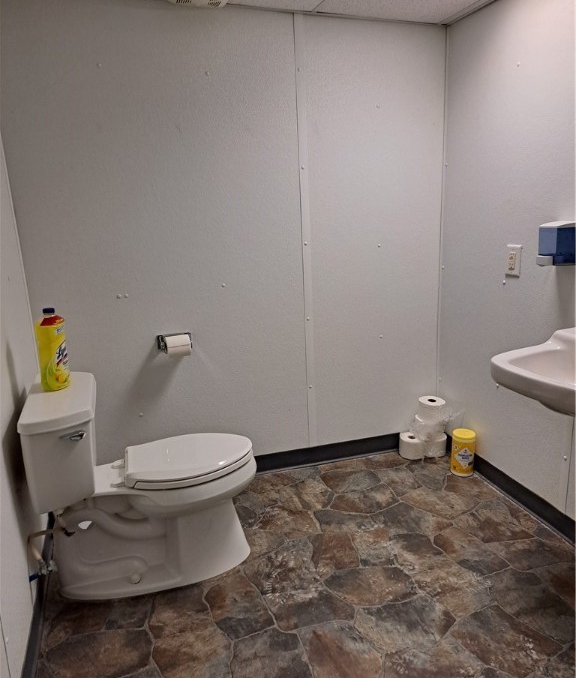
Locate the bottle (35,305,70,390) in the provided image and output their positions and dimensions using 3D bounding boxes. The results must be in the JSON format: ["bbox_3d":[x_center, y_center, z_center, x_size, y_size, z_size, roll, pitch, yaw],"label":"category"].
[{"bbox_3d":[-0.835,0.033,1.875,0.064,0.280,0.102,0,14,12],"label":"bottle"}]

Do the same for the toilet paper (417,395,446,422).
[{"bbox_3d":[0.746,0.368,2.766,0.128,0.102,0.128,-2,14,1],"label":"toilet paper"}]

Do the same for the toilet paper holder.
[{"bbox_3d":[-0.494,0.022,2.346,0.155,0.075,0.070,-7,15,-17],"label":"toilet paper holder"}]

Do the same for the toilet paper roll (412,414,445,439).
[{"bbox_3d":[0.736,0.465,2.796,0.128,0.102,0.128,-2,14,1],"label":"toilet paper roll"}]

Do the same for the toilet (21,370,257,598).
[{"bbox_3d":[-0.492,0.507,1.988,0.768,0.722,0.445,-7,15,-17],"label":"toilet"}]

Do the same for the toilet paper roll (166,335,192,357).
[{"bbox_3d":[-0.478,0.031,2.335,0.104,0.085,0.085,-7,15,-17],"label":"toilet paper roll"}]

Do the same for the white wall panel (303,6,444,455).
[{"bbox_3d":[0.422,-0.449,2.593,0.755,1.985,0.020,-7,15,-17],"label":"white wall panel"}]

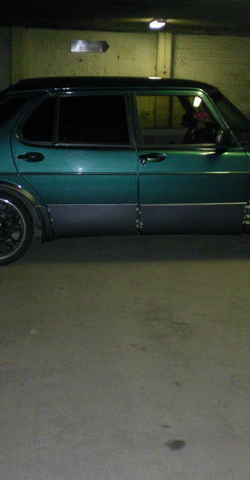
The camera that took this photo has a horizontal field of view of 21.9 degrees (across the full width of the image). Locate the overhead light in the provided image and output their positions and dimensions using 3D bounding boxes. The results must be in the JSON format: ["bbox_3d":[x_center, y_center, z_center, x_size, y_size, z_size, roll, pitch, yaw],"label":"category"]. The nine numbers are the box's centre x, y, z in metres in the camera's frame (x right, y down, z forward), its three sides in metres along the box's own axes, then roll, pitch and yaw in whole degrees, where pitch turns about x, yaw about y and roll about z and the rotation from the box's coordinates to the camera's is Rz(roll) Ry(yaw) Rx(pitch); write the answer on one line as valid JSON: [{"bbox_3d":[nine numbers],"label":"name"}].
[{"bbox_3d":[0.447,-2.964,8.900,0.220,0.140,0.220,-1,9,-9],"label":"overhead light"}]

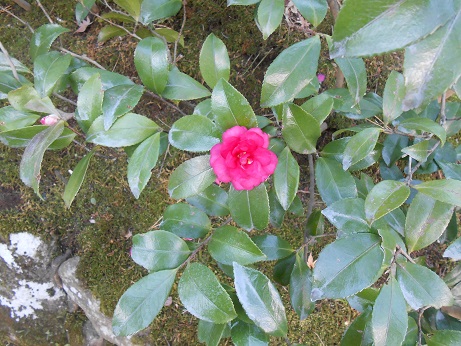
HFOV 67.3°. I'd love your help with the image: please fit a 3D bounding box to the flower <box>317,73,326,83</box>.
[{"bbox_3d":[0.143,-0.152,0.550,0.022,0.013,0.022,0,63,0],"label":"flower"}]

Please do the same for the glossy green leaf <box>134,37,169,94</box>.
[{"bbox_3d":[-0.102,-0.140,0.458,0.045,0.013,0.080,-10,94,-9],"label":"glossy green leaf"}]

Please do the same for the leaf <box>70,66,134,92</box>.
[{"bbox_3d":[-0.169,-0.124,0.470,0.099,0.013,0.042,9,89,6],"label":"leaf"}]

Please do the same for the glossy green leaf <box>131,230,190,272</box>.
[{"bbox_3d":[-0.079,0.088,0.390,0.070,0.010,0.049,0,73,8],"label":"glossy green leaf"}]

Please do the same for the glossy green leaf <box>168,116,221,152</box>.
[{"bbox_3d":[-0.045,-0.049,0.432,0.070,0.012,0.039,8,69,19],"label":"glossy green leaf"}]

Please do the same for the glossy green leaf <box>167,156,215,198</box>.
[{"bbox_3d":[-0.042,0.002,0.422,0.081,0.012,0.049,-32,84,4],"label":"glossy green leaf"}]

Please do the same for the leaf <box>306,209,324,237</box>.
[{"bbox_3d":[0.105,0.060,0.420,0.022,0.044,0.010,15,29,21],"label":"leaf"}]

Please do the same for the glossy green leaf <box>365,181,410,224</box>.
[{"bbox_3d":[0.159,0.030,0.350,0.057,0.012,0.034,-44,69,0],"label":"glossy green leaf"}]

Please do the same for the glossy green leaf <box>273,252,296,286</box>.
[{"bbox_3d":[0.067,0.117,0.420,0.028,0.010,0.047,26,103,15],"label":"glossy green leaf"}]

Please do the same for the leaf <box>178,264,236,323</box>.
[{"bbox_3d":[-0.026,0.136,0.393,0.050,0.012,0.086,-38,93,-7],"label":"leaf"}]

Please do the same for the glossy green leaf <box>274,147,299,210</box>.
[{"bbox_3d":[0.061,0.006,0.380,0.028,0.012,0.070,0,98,6],"label":"glossy green leaf"}]

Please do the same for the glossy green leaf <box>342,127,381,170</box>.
[{"bbox_3d":[0.139,-0.026,0.367,0.029,0.012,0.057,41,95,16],"label":"glossy green leaf"}]

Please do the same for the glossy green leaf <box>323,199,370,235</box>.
[{"bbox_3d":[0.121,0.047,0.362,0.048,0.013,0.040,15,78,18],"label":"glossy green leaf"}]

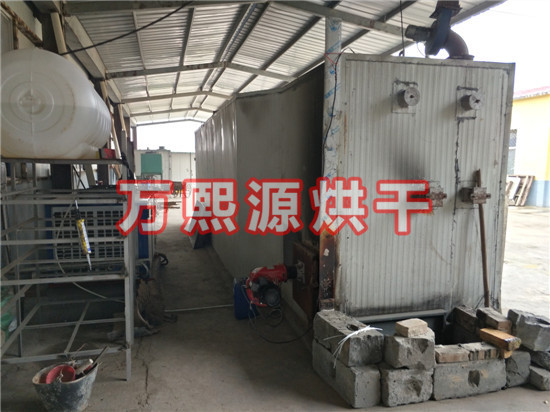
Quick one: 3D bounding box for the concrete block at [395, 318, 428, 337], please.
[{"bbox_3d":[0.831,0.738,2.401,0.157,0.053,0.108,-2,6,-25],"label":"concrete block"}]

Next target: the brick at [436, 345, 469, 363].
[{"bbox_3d":[1.243,1.050,2.811,0.222,0.065,0.112,0,5,-8],"label":"brick"}]

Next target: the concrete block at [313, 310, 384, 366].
[{"bbox_3d":[0.448,0.830,2.539,0.213,0.170,0.465,-1,6,-23],"label":"concrete block"}]

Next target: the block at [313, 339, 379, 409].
[{"bbox_3d":[0.439,1.030,2.510,0.169,0.215,0.488,-1,6,-23],"label":"block"}]

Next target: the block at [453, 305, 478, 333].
[{"bbox_3d":[1.600,0.932,3.247,0.090,0.115,0.245,0,4,-14],"label":"block"}]

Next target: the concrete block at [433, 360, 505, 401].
[{"bbox_3d":[1.354,1.212,2.907,0.560,0.240,0.240,0,4,-13],"label":"concrete block"}]

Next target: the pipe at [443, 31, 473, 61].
[{"bbox_3d":[1.387,-1.209,3.000,0.190,0.205,0.175,0,5,-13],"label":"pipe"}]

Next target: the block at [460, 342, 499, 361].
[{"bbox_3d":[1.470,1.053,2.890,0.240,0.083,0.125,0,4,-12],"label":"block"}]

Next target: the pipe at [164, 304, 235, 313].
[{"bbox_3d":[-0.852,1.175,4.607,0.830,0.020,0.020,-1,4,-17],"label":"pipe"}]

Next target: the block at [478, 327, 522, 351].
[{"bbox_3d":[1.457,0.864,2.578,0.088,0.056,0.220,-2,6,-25],"label":"block"}]

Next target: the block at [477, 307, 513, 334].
[{"bbox_3d":[1.539,0.798,2.790,0.103,0.058,0.236,0,5,-7],"label":"block"}]

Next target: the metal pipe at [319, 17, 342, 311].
[{"bbox_3d":[0.464,-0.155,3.342,0.120,2.769,0.120,0,5,-9],"label":"metal pipe"}]

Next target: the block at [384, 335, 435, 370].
[{"bbox_3d":[0.916,0.989,2.856,0.295,0.215,0.260,0,4,-13],"label":"block"}]

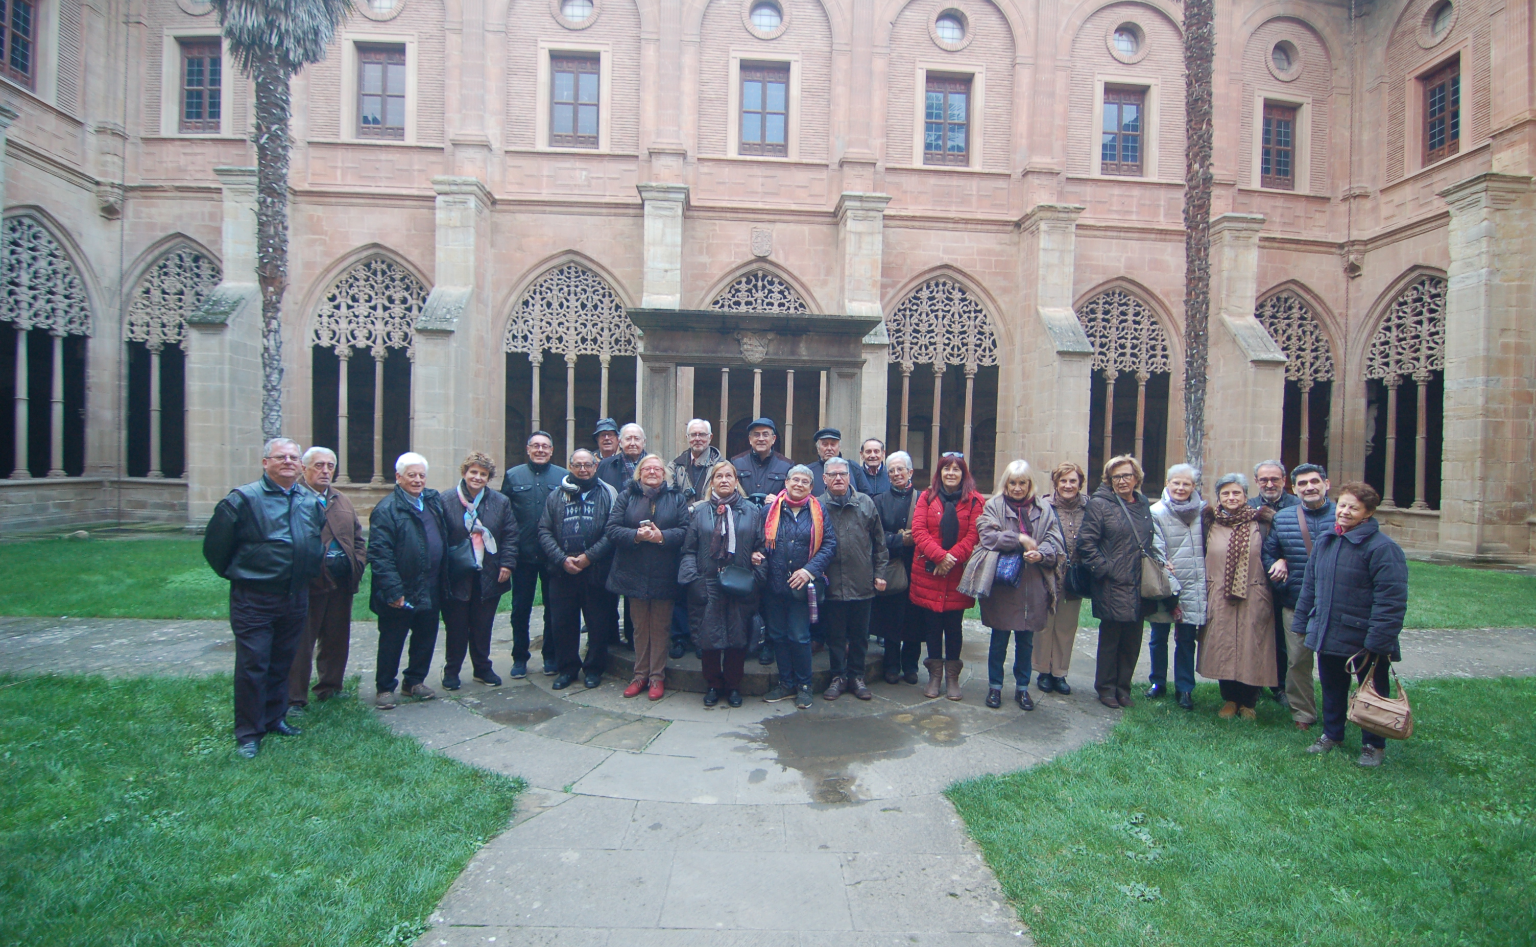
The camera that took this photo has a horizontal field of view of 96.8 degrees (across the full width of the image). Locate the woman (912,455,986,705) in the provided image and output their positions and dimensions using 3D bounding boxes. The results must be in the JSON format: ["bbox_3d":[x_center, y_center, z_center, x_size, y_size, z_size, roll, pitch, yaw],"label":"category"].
[{"bbox_3d":[1.266,0.706,4.815,0.570,1.691,0.380,1,0,12],"label":"woman"}]

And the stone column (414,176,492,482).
[{"bbox_3d":[-7.499,-2.872,16.416,1.080,8.364,2.186,1,0,-4],"label":"stone column"}]

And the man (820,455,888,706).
[{"bbox_3d":[0.583,0.709,4.767,0.520,1.647,0.350,1,1,6],"label":"man"}]

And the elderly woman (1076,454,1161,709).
[{"bbox_3d":[2.386,0.722,4.683,0.500,1.680,0.350,1,2,-8],"label":"elderly woman"}]

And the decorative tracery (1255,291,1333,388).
[{"bbox_3d":[11.276,-2.919,14.749,2.100,2.248,0.350,1,1,-4],"label":"decorative tracery"}]

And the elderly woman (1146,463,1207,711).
[{"bbox_3d":[2.886,0.755,4.802,0.470,1.645,0.340,2,1,19],"label":"elderly woman"}]

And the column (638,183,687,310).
[{"bbox_3d":[-2.410,-2.500,15.170,1.050,7.800,1.950,1,0,-4],"label":"column"}]

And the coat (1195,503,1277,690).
[{"bbox_3d":[3.152,0.821,4.587,0.500,1.239,0.360,2,1,30],"label":"coat"}]

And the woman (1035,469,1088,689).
[{"bbox_3d":[2.170,0.745,4.993,0.520,1.648,0.360,1,0,17],"label":"woman"}]

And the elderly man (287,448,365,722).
[{"bbox_3d":[-2.891,0.649,4.446,0.500,1.641,0.360,0,1,-30],"label":"elderly man"}]

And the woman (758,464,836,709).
[{"bbox_3d":[0.189,0.737,4.570,0.540,1.602,0.420,1,0,0],"label":"woman"}]

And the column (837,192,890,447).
[{"bbox_3d":[2.301,-2.672,17.055,1.080,8.364,2.186,1,0,-4],"label":"column"}]

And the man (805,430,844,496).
[{"bbox_3d":[0.516,0.502,5.376,0.540,1.722,0.360,1,0,9],"label":"man"}]

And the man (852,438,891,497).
[{"bbox_3d":[0.844,0.530,5.356,0.500,1.630,0.330,1,2,6],"label":"man"}]

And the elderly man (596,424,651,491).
[{"bbox_3d":[-1.029,0.463,5.061,0.520,1.680,0.340,1,2,-18],"label":"elderly man"}]

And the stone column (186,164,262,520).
[{"bbox_3d":[-9.882,-2.260,12.842,0.950,6.750,1.900,1,2,-4],"label":"stone column"}]

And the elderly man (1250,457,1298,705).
[{"bbox_3d":[3.618,0.755,4.866,0.520,1.690,0.340,2,2,30],"label":"elderly man"}]

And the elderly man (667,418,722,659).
[{"bbox_3d":[-0.529,0.455,5.050,0.540,1.728,0.400,1,0,-5],"label":"elderly man"}]

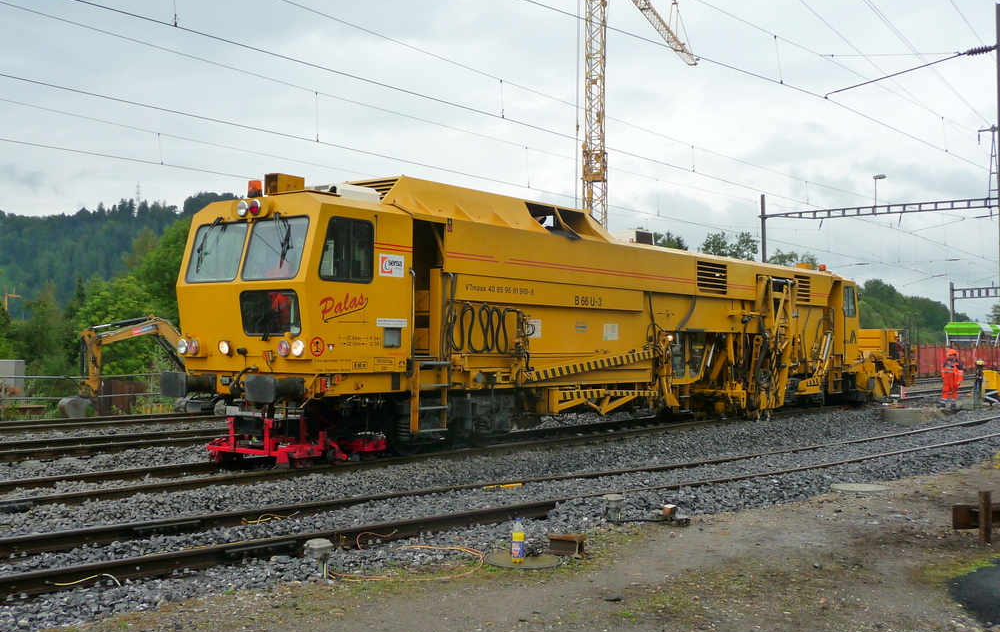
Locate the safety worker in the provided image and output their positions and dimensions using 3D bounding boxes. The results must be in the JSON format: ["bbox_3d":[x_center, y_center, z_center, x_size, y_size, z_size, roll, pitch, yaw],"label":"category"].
[{"bbox_3d":[13.660,1.910,33.200,0.630,1.800,0.420,-2,-2,44],"label":"safety worker"}]

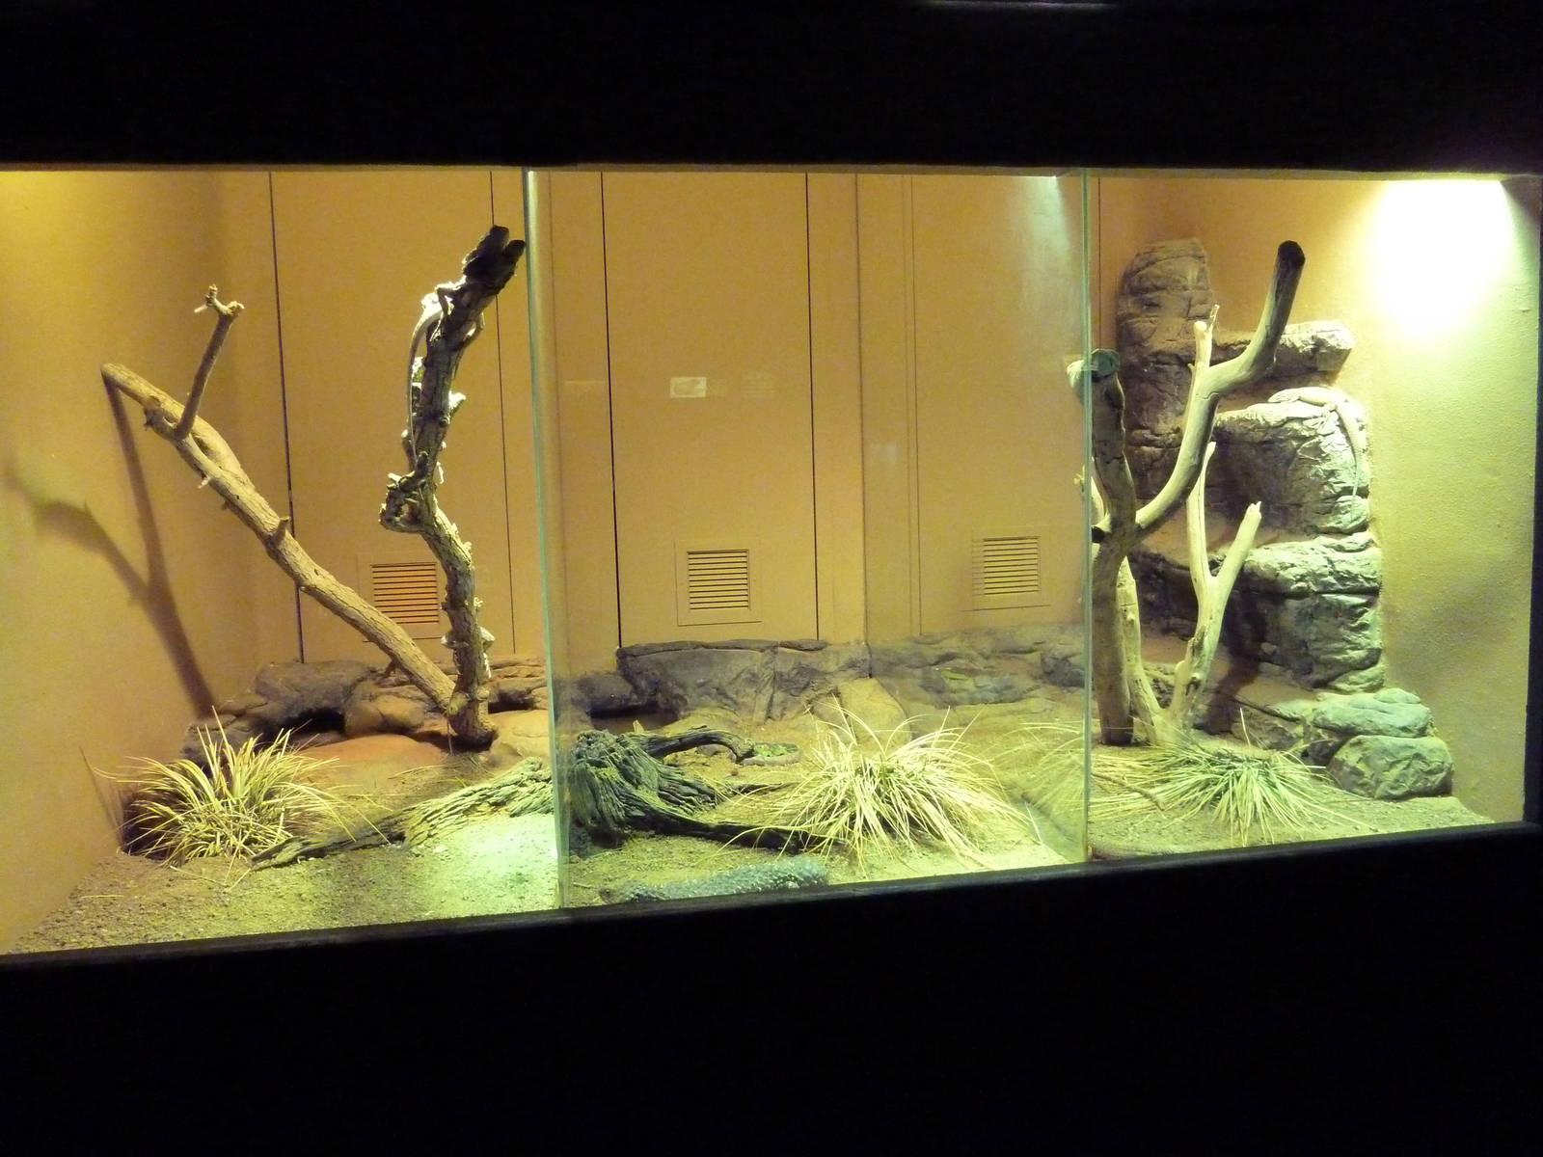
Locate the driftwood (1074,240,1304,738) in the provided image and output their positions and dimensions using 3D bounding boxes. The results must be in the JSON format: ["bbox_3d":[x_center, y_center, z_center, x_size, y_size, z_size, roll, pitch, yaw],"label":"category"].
[{"bbox_3d":[1.190,-0.235,3.200,0.640,1.440,0.470,-2,5,-3],"label":"driftwood"}]

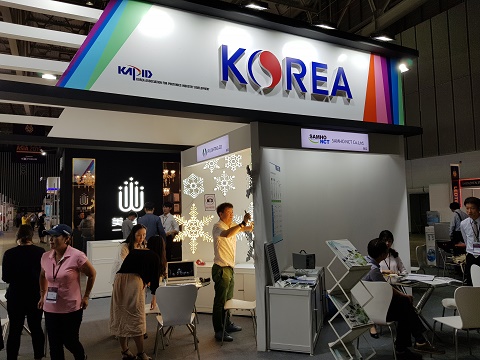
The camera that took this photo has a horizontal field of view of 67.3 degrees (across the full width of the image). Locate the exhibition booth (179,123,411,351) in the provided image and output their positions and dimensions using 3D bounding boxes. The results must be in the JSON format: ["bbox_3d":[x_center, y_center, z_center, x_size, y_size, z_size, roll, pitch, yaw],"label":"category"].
[{"bbox_3d":[0.760,0.720,5.728,2.468,2.570,2.450,1,-4,-27],"label":"exhibition booth"}]

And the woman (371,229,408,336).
[{"bbox_3d":[1.995,1.356,4.745,0.500,1.290,0.780,-3,-3,18],"label":"woman"}]

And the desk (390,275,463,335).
[{"bbox_3d":[2.260,1.594,4.389,0.820,0.740,0.800,0,-4,-27],"label":"desk"}]

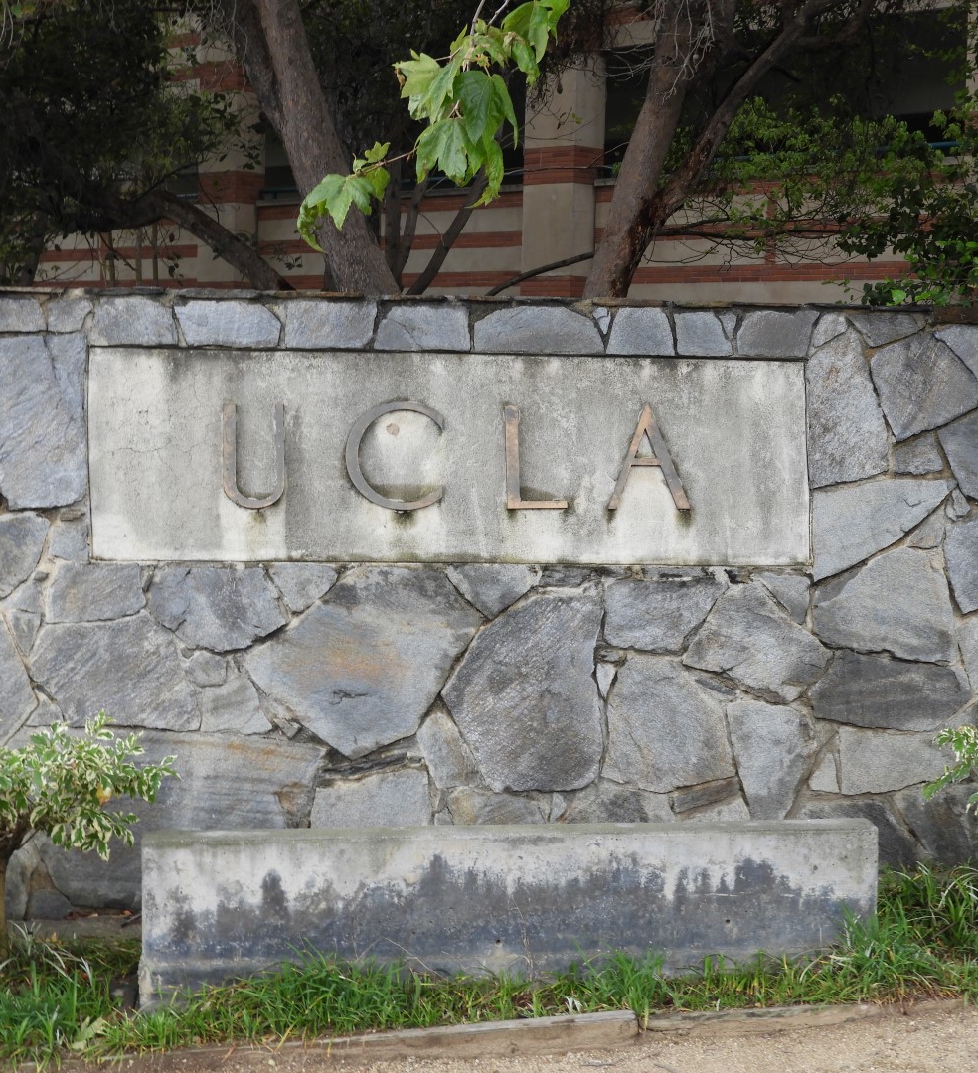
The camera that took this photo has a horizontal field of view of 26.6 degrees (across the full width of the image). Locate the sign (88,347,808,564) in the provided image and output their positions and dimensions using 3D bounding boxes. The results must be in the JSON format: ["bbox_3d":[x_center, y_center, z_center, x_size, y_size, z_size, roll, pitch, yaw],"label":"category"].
[{"bbox_3d":[-0.106,-0.223,6.050,2.090,0.610,0.100,1,1,-6],"label":"sign"}]

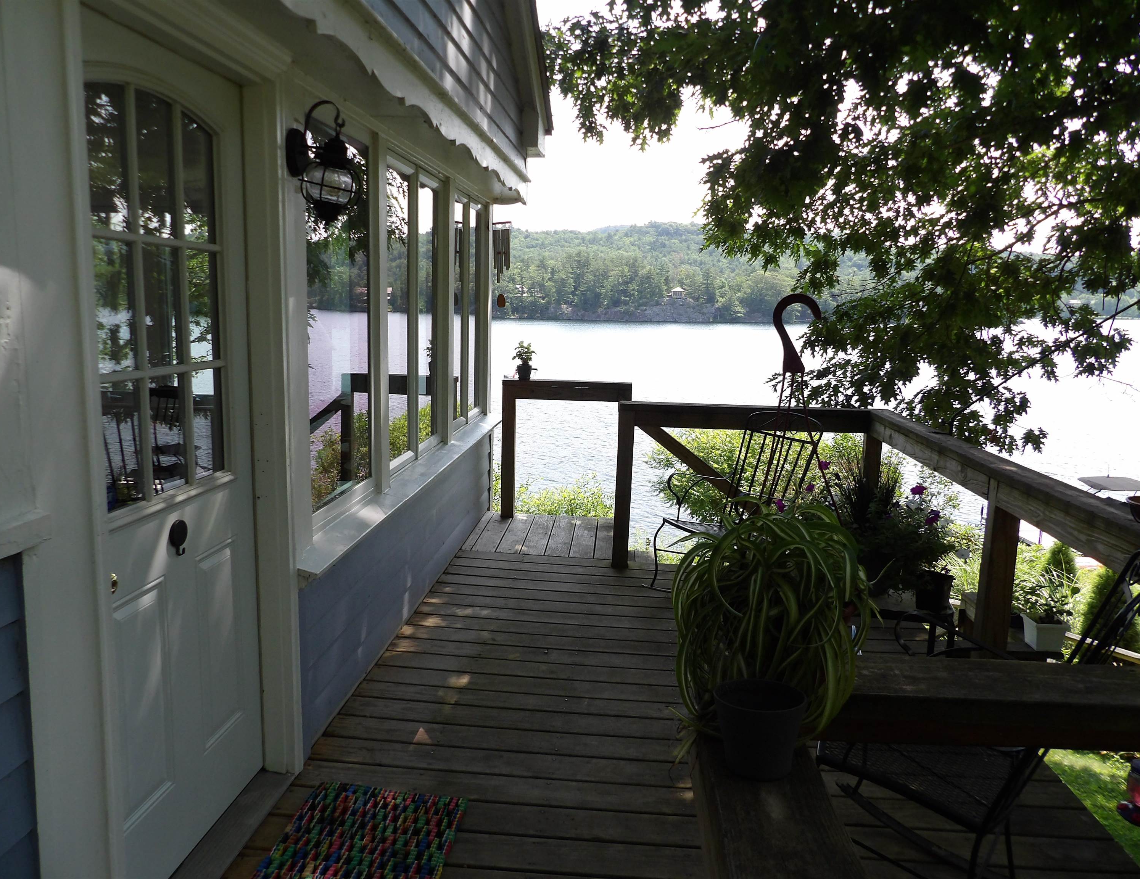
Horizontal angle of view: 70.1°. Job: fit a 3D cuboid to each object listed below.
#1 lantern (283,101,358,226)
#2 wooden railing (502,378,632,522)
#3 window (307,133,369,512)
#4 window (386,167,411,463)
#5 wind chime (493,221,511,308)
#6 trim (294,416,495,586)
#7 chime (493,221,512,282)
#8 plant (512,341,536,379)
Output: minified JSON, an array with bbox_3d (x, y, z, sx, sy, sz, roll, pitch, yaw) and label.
[{"bbox_3d":[-0.721,-0.821,2.429,0.190,0.350,0.178,3,10,5],"label":"lantern"},{"bbox_3d":[-0.029,0.083,5.678,0.880,0.985,0.110,3,10,5],"label":"wooden railing"},{"bbox_3d":[-0.841,-0.446,3.001,0.040,1.330,0.640,3,10,5],"label":"window"},{"bbox_3d":[-0.779,-0.545,3.671,0.040,1.280,0.370,3,10,5],"label":"window"},{"bbox_3d":[-0.449,-1.151,5.346,0.125,0.560,0.125,3,10,5],"label":"wind chime"},{"bbox_3d":[-0.694,0.141,4.160,0.135,0.065,3.340,3,10,5],"label":"trim"},{"bbox_3d":[-0.448,-1.230,5.333,0.125,0.399,0.125,3,10,5],"label":"chime"},{"bbox_3d":[-0.311,-0.545,5.593,0.155,0.264,0.155,3,10,5],"label":"plant"}]

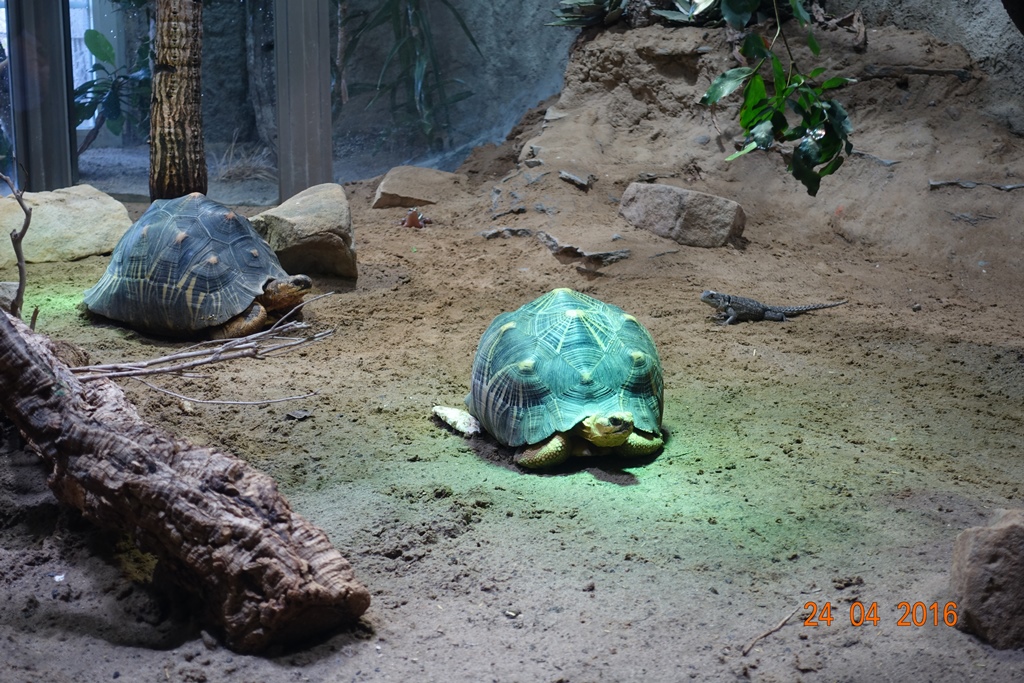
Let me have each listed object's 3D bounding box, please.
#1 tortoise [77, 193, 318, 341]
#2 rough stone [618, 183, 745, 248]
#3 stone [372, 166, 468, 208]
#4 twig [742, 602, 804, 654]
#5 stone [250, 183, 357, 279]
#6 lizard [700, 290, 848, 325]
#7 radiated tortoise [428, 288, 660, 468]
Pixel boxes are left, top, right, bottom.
[{"bbox_3d":[-0.546,-0.140,2.876,0.409,0.217,0.281,7,15,28],"label":"tortoise"},{"bbox_3d":[0.368,-0.272,3.566,0.261,0.103,0.128,8,14,9],"label":"rough stone"},{"bbox_3d":[-0.220,-0.370,3.970,0.232,0.089,0.158,0,13,0],"label":"stone"},{"bbox_3d":[0.263,0.291,1.665,0.016,0.020,0.108,9,16,35],"label":"twig"},{"bbox_3d":[-0.422,-0.223,3.310,0.236,0.153,0.187,1,13,5],"label":"stone"},{"bbox_3d":[0.461,-0.063,2.886,0.281,0.049,0.089,-6,14,-24],"label":"lizard"},{"bbox_3d":[0.068,0.036,2.315,0.281,0.207,0.379,-3,13,-15],"label":"radiated tortoise"}]

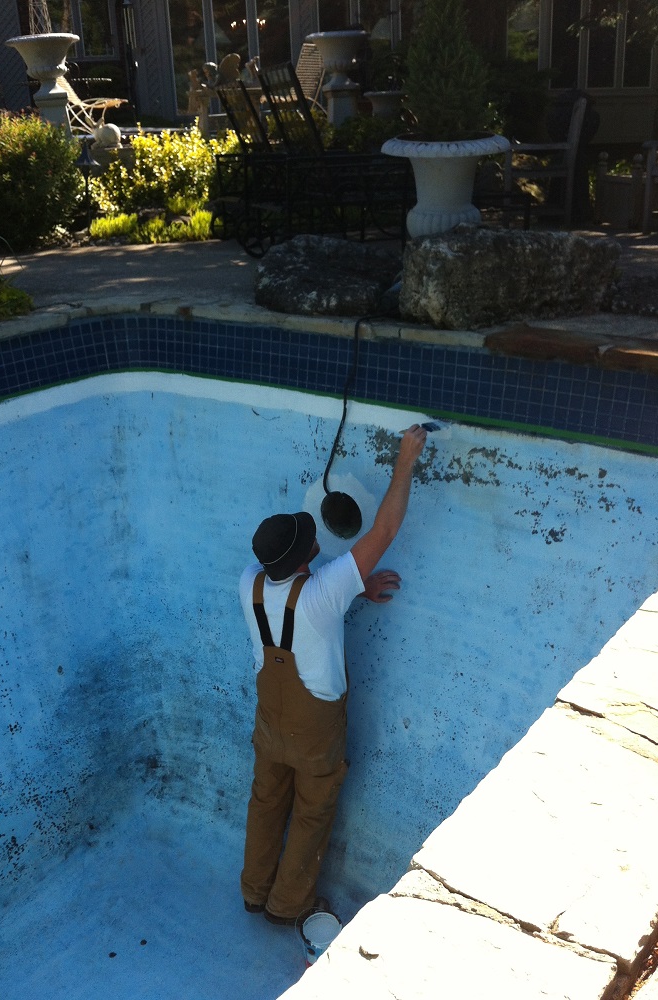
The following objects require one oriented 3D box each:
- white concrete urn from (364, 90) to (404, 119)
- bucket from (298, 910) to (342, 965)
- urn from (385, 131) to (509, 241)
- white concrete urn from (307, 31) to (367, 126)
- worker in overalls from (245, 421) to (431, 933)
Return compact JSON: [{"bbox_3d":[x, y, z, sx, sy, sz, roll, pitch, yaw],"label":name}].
[{"bbox_3d":[0.640,-4.440,11.500,0.480,0.430,0.480,-3,21,0],"label":"white concrete urn"},{"bbox_3d":[-0.026,1.800,4.060,0.175,0.195,0.175,-2,22,1],"label":"bucket"},{"bbox_3d":[0.575,-1.439,4.960,0.630,0.610,0.630,-3,21,0],"label":"urn"},{"bbox_3d":[0.095,-4.200,10.100,0.620,0.950,0.620,-3,21,0],"label":"white concrete urn"},{"bbox_3d":[-0.020,0.768,4.100,0.570,2.100,0.640,13,27,35],"label":"worker in overalls"}]

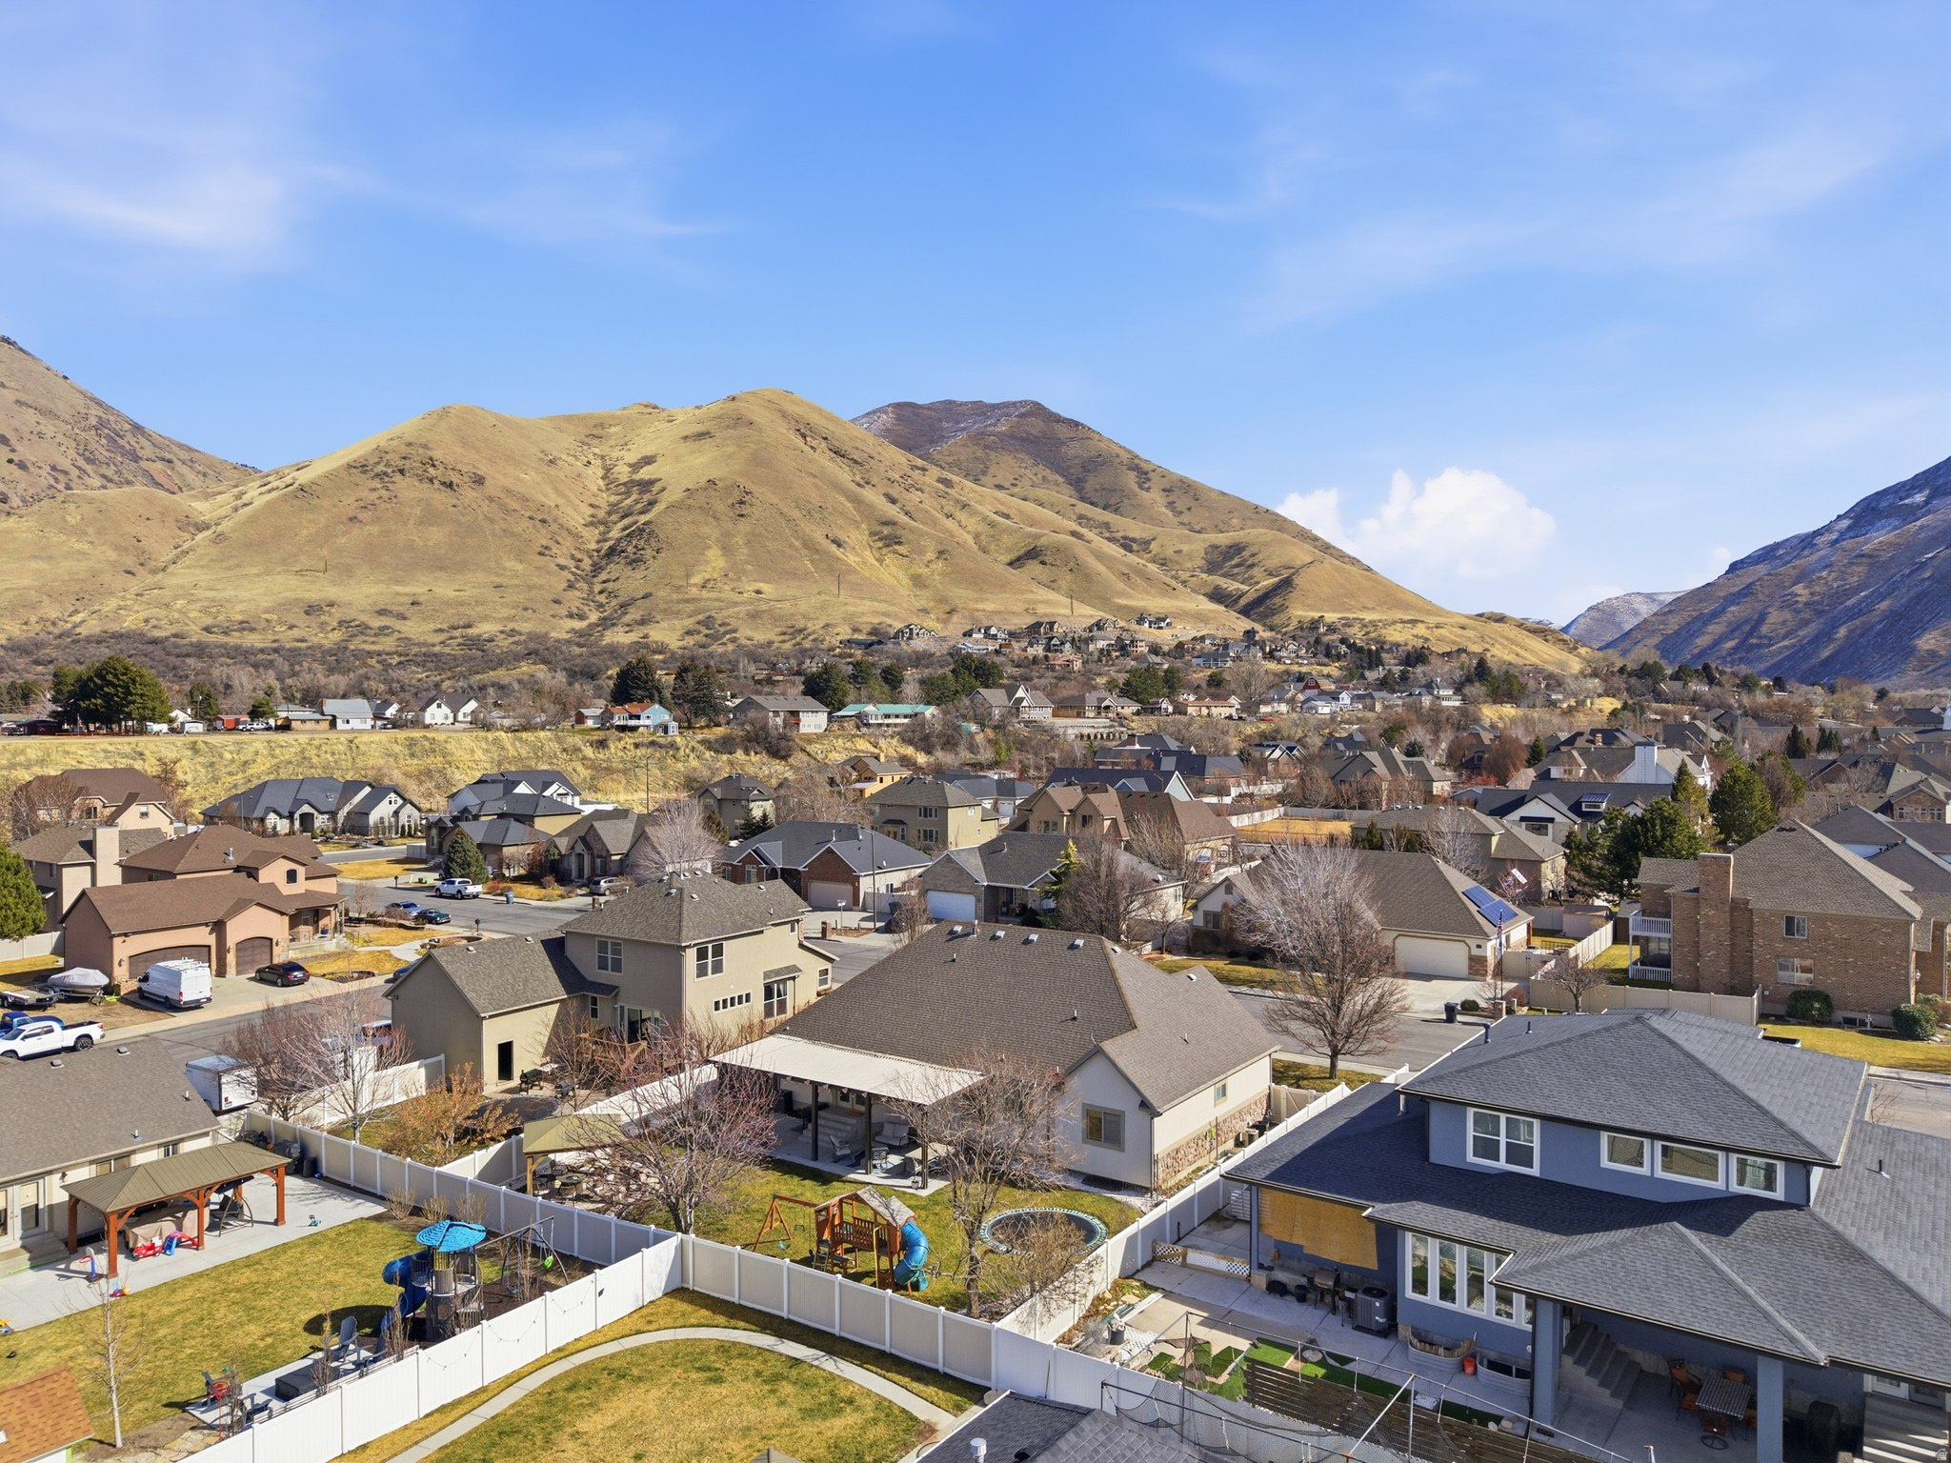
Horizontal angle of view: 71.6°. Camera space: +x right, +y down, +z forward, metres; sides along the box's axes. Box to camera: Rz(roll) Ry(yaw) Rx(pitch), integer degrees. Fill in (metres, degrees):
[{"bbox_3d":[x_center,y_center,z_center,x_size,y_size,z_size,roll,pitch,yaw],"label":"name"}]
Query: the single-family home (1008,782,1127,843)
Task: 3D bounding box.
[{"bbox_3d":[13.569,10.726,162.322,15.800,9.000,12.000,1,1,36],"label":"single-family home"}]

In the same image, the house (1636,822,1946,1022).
[{"bbox_3d":[55.000,11.874,91.400,19.500,11.800,16.000,0,1,25],"label":"house"}]

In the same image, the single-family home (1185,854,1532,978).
[{"bbox_3d":[28.619,12.525,98.378,21.500,7.400,12.000,0,1,35],"label":"single-family home"}]

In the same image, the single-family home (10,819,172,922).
[{"bbox_3d":[-79.900,12.676,124.482,14.800,9.000,13.500,0,1,35],"label":"single-family home"}]

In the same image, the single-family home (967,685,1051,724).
[{"bbox_3d":[8.924,-6.693,330.000,17.000,9.600,12.000,-1,1,-35],"label":"single-family home"}]

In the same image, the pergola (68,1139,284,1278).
[{"bbox_3d":[-28.075,16.471,47.780,4.000,3.000,6.150,1,1,36],"label":"pergola"}]

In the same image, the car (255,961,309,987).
[{"bbox_3d":[-48.400,16.810,94.400,4.900,1.450,1.870,0,1,37],"label":"car"}]

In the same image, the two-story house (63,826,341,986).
[{"bbox_3d":[-58.442,12.458,102.683,20.500,9.300,19.600,1,1,36],"label":"two-story house"}]

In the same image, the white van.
[{"bbox_3d":[-52.510,16.378,88.694,6.500,2.800,2.100,0,1,37],"label":"white van"}]

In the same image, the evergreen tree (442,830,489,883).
[{"bbox_3d":[-53.570,13.013,143.053,4.800,5.800,4.800,0,1,0],"label":"evergreen tree"}]

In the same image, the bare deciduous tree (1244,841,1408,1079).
[{"bbox_3d":[17.801,11.480,68.172,8.300,11.900,8.200,0,1,0],"label":"bare deciduous tree"}]

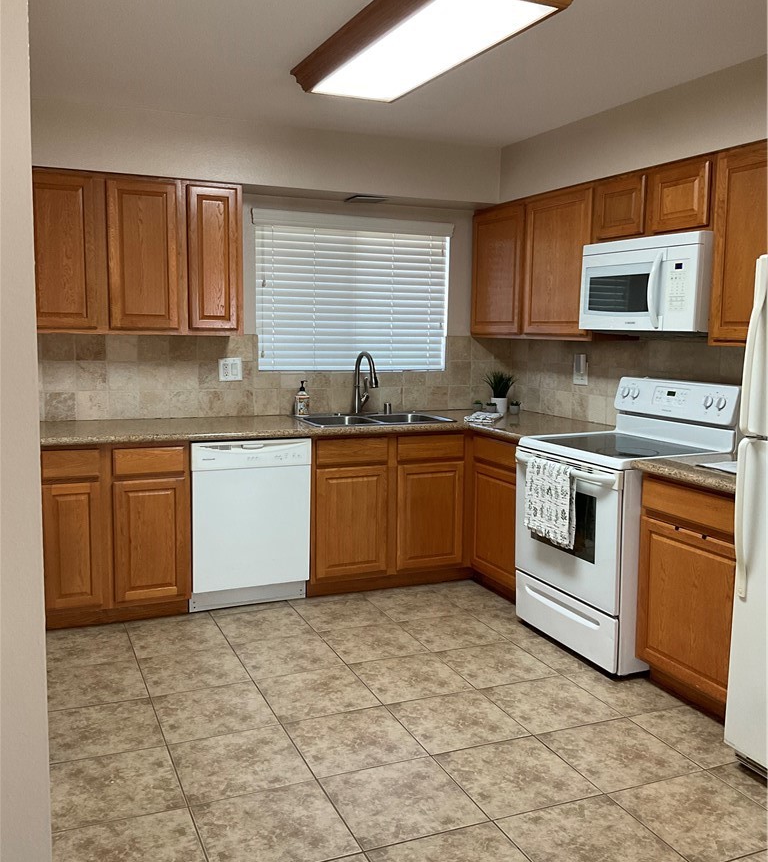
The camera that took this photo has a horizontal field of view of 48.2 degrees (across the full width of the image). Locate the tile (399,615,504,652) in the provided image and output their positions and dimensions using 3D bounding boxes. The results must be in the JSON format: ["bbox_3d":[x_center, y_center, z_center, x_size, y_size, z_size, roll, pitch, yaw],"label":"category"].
[{"bbox_3d":[0.326,0.957,4.060,0.402,0.010,0.402,-2,8,-23],"label":"tile"}]

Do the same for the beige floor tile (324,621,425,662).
[{"bbox_3d":[-0.048,0.973,3.903,0.402,0.010,0.402,-2,8,-23],"label":"beige floor tile"}]

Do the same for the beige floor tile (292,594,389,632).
[{"bbox_3d":[-0.206,0.923,4.273,0.402,0.010,0.402,-2,8,-23],"label":"beige floor tile"}]

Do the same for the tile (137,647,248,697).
[{"bbox_3d":[-0.795,1.003,3.588,0.402,0.010,0.402,-2,8,-23],"label":"tile"}]

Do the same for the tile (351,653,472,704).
[{"bbox_3d":[0.107,1.024,3.538,0.402,0.010,0.404,-2,8,-23],"label":"tile"}]

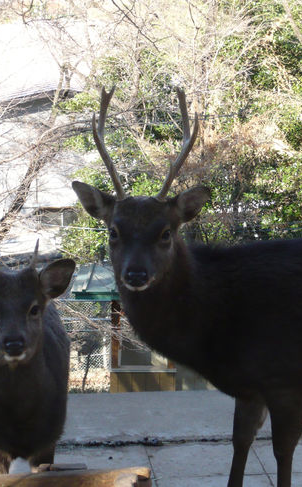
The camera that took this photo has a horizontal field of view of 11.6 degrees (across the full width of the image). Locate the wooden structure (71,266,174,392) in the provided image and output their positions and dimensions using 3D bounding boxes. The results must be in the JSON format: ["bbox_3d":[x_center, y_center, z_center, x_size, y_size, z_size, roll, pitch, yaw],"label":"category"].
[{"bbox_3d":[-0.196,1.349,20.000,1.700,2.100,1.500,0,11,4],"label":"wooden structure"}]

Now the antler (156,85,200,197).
[{"bbox_3d":[0.065,-0.235,3.480,0.100,0.250,0.120,1,11,5],"label":"antler"}]

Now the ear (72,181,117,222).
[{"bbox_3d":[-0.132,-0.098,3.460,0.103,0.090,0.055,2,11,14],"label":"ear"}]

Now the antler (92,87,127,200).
[{"bbox_3d":[-0.097,-0.235,3.480,0.080,0.257,0.120,1,11,5],"label":"antler"}]

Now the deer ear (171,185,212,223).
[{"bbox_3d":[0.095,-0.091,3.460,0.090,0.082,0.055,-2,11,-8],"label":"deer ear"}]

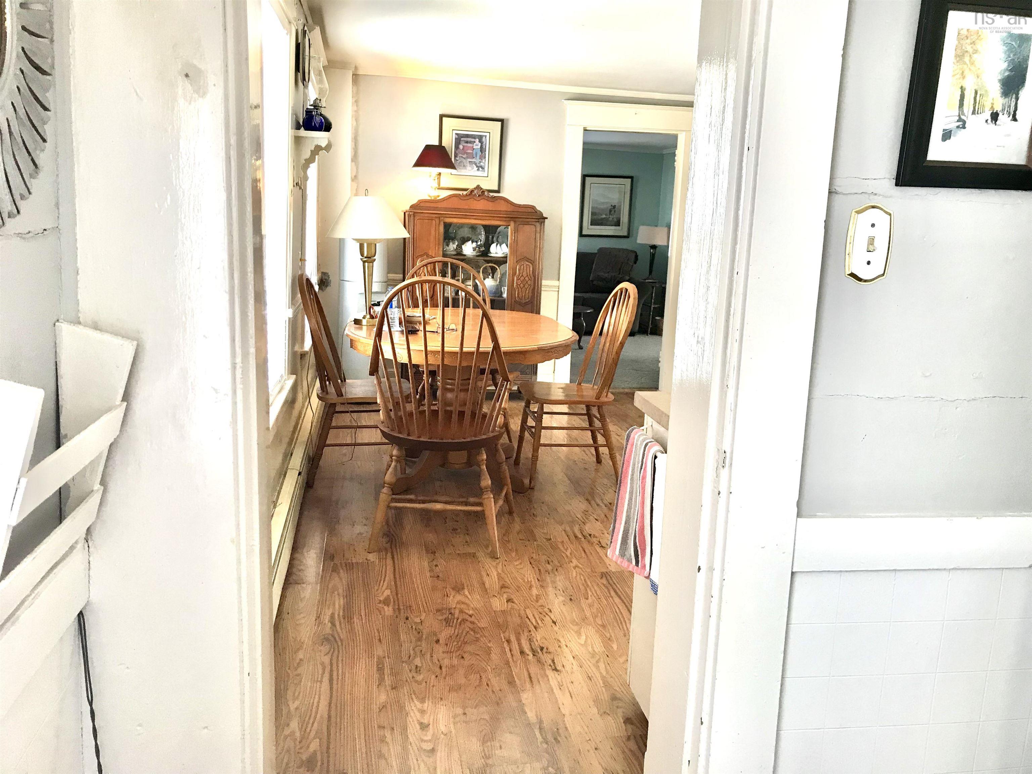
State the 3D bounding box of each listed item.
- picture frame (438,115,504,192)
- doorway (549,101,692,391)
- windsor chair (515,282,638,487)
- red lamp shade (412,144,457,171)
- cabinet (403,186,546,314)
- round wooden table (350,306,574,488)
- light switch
[{"bbox_3d":[-0.337,-1.731,6.209,0.480,0.538,0.030,1,10,-10],"label":"picture frame"},{"bbox_3d":[0.861,-1.064,6.620,1.111,2.235,0.150,1,10,-10],"label":"doorway"},{"bbox_3d":[0.304,-0.039,4.255,0.604,1.004,0.478,0,10,-12],"label":"windsor chair"},{"bbox_3d":[-0.579,-1.648,5.995,0.323,0.173,0.323,1,10,-10],"label":"red lamp shade"},{"bbox_3d":[-0.327,-0.697,6.229,1.034,1.556,0.394,1,10,-10],"label":"cabinet"},{"bbox_3d":[-0.282,0.068,4.195,1.105,0.765,1.840,1,10,-10],"label":"round wooden table"},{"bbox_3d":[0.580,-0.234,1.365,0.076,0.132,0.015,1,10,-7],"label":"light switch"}]

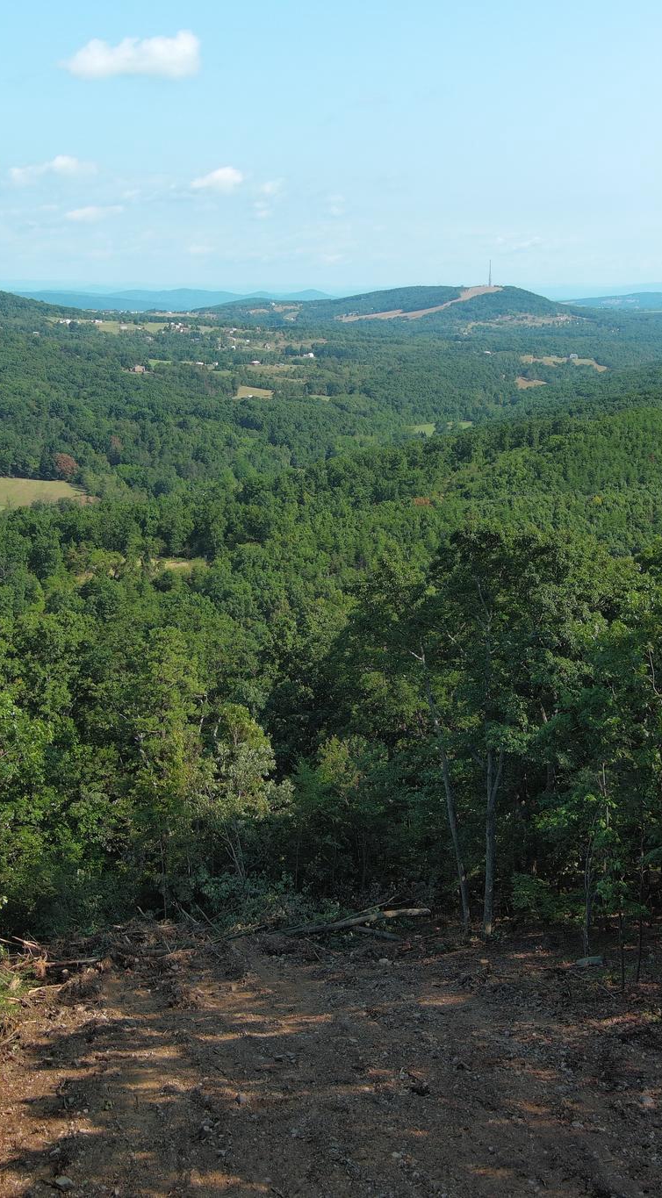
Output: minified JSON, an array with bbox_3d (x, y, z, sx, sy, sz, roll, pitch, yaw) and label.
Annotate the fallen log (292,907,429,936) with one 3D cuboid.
[{"bbox_3d":[0.758,7.832,35.000,3.570,0.220,0.240,-4,12,-20],"label":"fallen log"}]

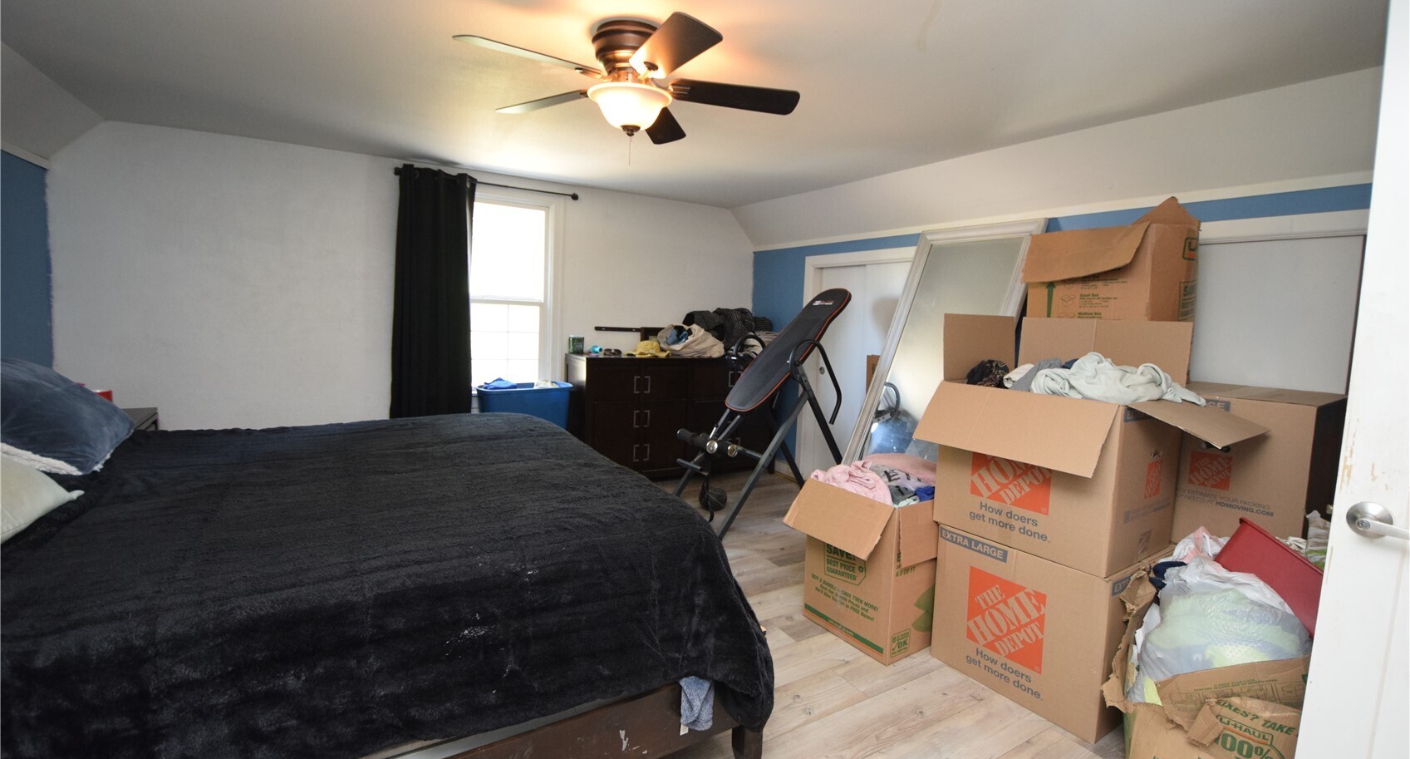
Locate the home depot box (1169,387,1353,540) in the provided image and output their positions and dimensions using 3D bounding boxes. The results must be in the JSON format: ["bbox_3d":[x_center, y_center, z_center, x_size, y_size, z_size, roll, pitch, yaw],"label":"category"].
[{"bbox_3d":[1.946,0.308,2.201,0.575,0.533,0.537,-3,8,-35],"label":"home depot box"}]

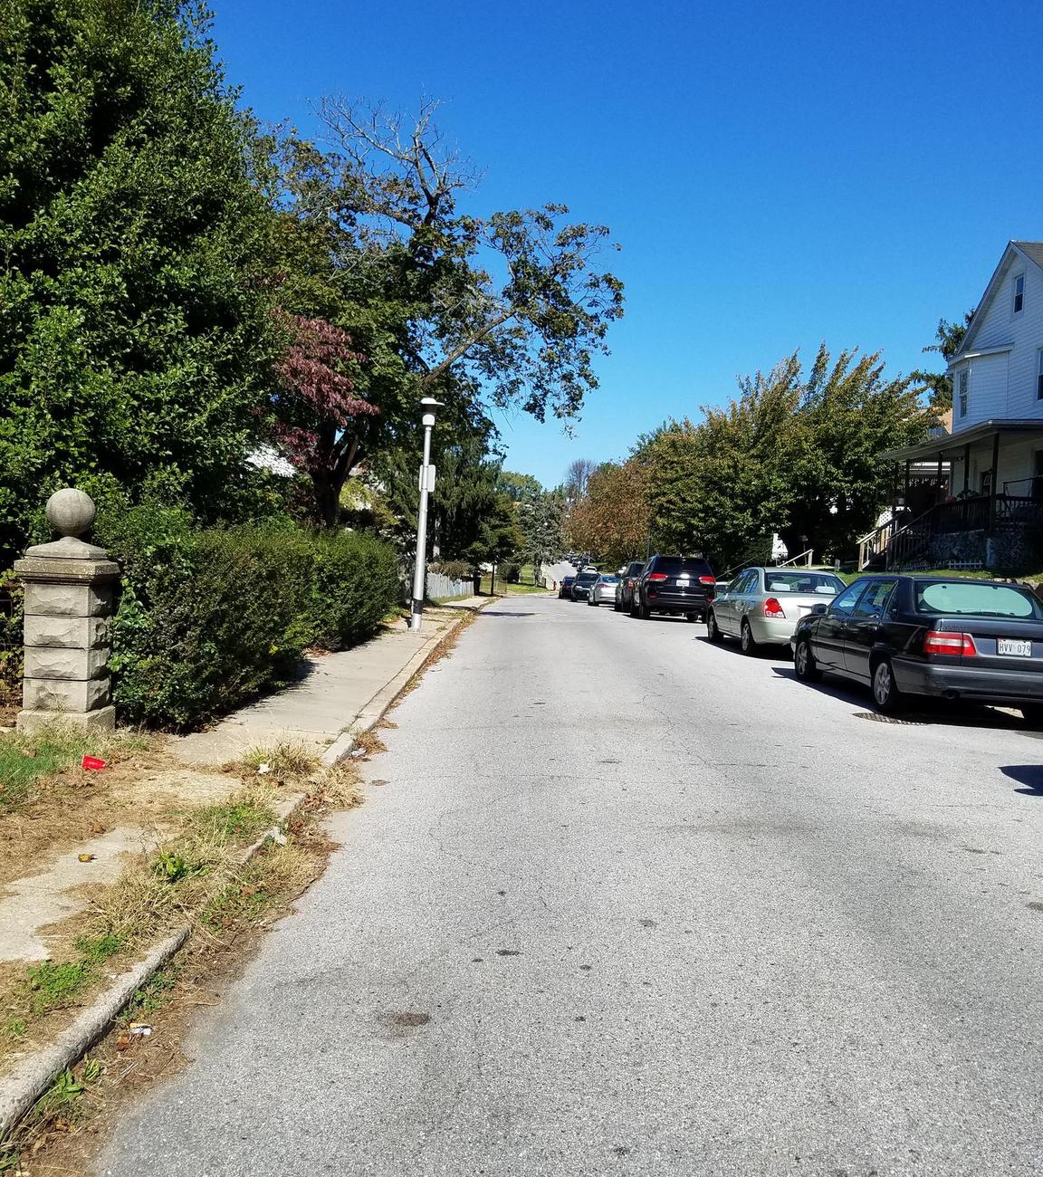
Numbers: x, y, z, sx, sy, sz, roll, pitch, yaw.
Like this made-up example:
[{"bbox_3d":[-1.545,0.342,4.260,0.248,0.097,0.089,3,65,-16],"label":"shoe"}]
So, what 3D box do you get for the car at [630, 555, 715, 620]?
[{"bbox_3d":[4.270,-0.053,30.100,1.940,1.760,4.820,2,1,1],"label":"car"}]

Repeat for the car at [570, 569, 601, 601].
[{"bbox_3d":[3.750,-0.042,59.800,1.840,1.530,4.700,2,1,1],"label":"car"}]

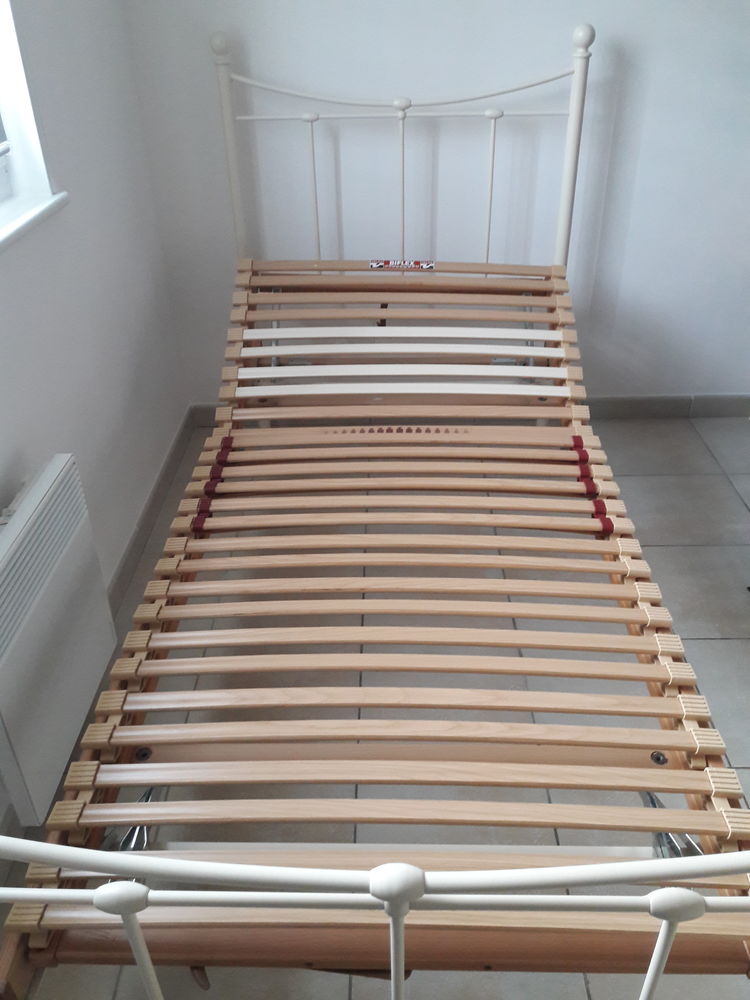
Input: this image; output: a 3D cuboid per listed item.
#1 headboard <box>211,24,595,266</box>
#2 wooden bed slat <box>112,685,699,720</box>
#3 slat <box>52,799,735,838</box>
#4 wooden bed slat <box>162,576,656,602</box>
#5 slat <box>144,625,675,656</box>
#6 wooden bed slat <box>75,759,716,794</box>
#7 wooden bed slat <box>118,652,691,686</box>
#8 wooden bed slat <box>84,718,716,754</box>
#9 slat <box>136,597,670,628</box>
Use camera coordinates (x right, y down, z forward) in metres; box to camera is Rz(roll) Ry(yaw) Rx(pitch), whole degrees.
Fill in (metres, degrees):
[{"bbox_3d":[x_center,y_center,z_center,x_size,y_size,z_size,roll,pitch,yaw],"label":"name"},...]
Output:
[{"bbox_3d":[0.078,-0.729,2.377,0.998,1.137,0.057,0,33,2],"label":"headboard"},{"bbox_3d":[0.035,0.294,1.181,0.855,0.027,0.036,0,33,2],"label":"wooden bed slat"},{"bbox_3d":[0.030,0.398,1.022,0.855,0.027,0.036,0,33,2],"label":"slat"},{"bbox_3d":[0.043,0.153,1.397,0.855,0.027,0.036,0,33,2],"label":"wooden bed slat"},{"bbox_3d":[0.040,0.223,1.290,0.855,0.027,0.036,0,33,2],"label":"slat"},{"bbox_3d":[0.032,0.366,1.071,0.855,0.027,0.036,0,33,2],"label":"wooden bed slat"},{"bbox_3d":[0.038,0.256,1.240,0.855,0.027,0.036,0,33,2],"label":"wooden bed slat"},{"bbox_3d":[0.034,0.328,1.130,0.855,0.027,0.036,0,33,2],"label":"wooden bed slat"},{"bbox_3d":[0.042,0.185,1.349,0.855,0.027,0.036,0,33,2],"label":"slat"}]

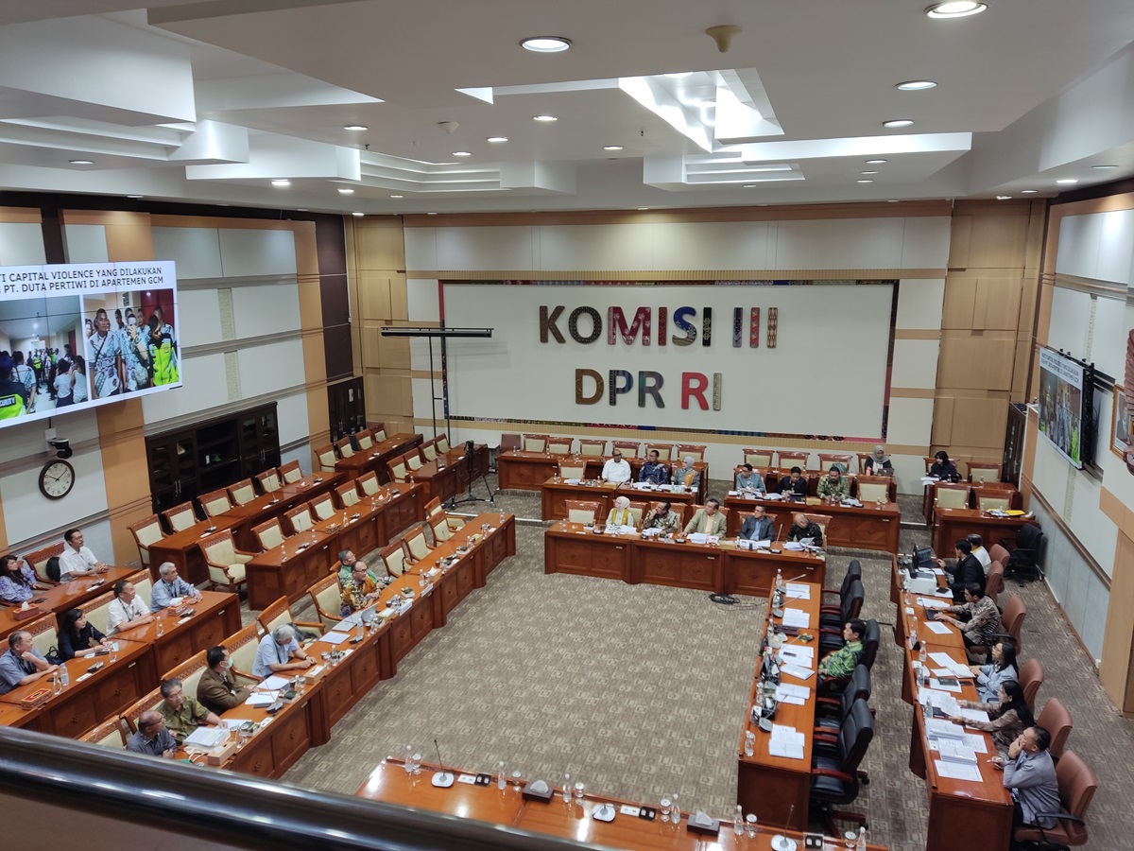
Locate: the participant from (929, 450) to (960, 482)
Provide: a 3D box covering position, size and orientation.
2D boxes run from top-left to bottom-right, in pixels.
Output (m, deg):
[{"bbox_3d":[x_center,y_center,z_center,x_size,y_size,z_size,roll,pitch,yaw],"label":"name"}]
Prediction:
[{"bbox_3d":[7.226,1.150,15.748,0.520,1.240,0.760,5,14,23],"label":"participant"}]

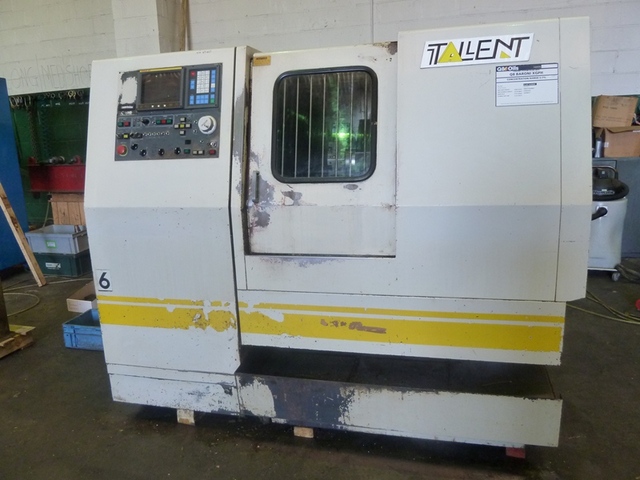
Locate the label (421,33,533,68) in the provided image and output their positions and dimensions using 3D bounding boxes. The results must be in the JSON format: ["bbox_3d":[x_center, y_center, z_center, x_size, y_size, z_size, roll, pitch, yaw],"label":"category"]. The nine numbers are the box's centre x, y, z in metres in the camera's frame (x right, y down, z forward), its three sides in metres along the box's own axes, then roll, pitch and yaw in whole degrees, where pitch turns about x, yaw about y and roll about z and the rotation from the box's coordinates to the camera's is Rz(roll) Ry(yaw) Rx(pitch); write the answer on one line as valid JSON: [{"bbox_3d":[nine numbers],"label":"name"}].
[{"bbox_3d":[0.585,-0.709,1.732,0.405,0.105,0.010,1,-4,13],"label":"label"}]

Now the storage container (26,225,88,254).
[{"bbox_3d":[-2.605,-0.002,4.761,0.605,0.205,0.400,2,14,18],"label":"storage container"}]

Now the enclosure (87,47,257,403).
[{"bbox_3d":[-0.607,-0.073,2.354,0.752,1.596,0.750,1,13,13],"label":"enclosure"}]

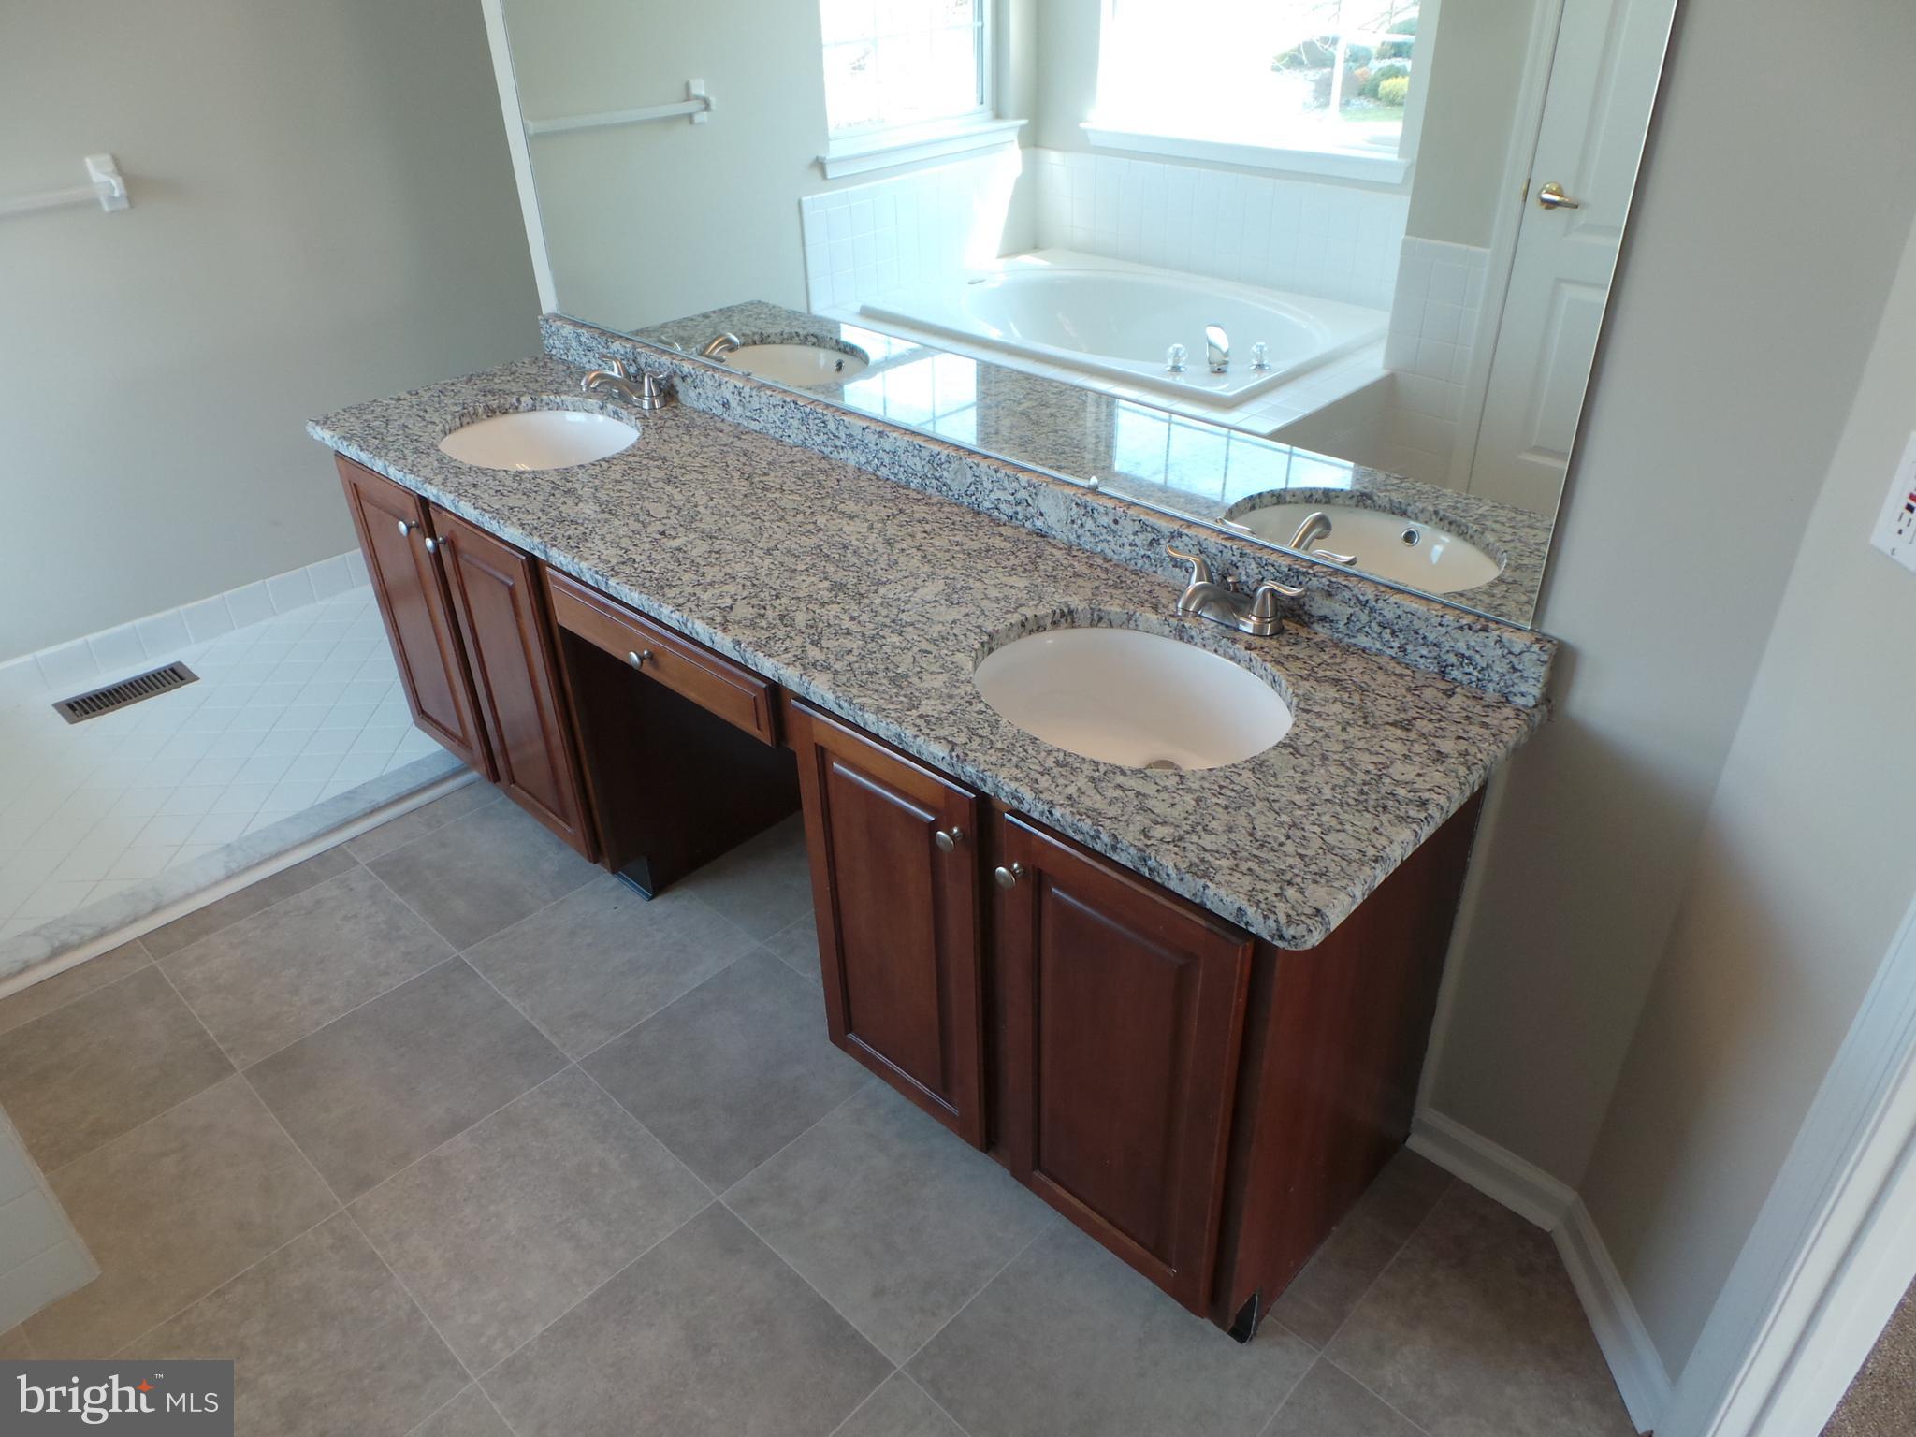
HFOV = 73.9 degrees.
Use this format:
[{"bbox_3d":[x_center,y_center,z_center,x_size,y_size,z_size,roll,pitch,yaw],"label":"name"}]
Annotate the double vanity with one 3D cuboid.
[{"bbox_3d":[-0.282,0.015,2.222,2.231,0.919,0.572,26,41,36],"label":"double vanity"}]

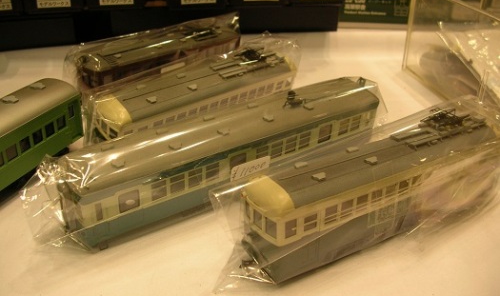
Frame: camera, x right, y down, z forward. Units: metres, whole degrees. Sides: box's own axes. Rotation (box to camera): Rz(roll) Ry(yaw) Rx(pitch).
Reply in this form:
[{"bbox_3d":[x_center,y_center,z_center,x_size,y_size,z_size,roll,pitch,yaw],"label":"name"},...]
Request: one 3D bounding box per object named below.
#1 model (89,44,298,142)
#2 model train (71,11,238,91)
[{"bbox_3d":[-0.031,-0.028,0.334,0.035,0.044,0.151,25,35,39],"label":"model"},{"bbox_3d":[-0.070,-0.069,0.411,0.041,0.049,0.154,22,33,36],"label":"model train"}]

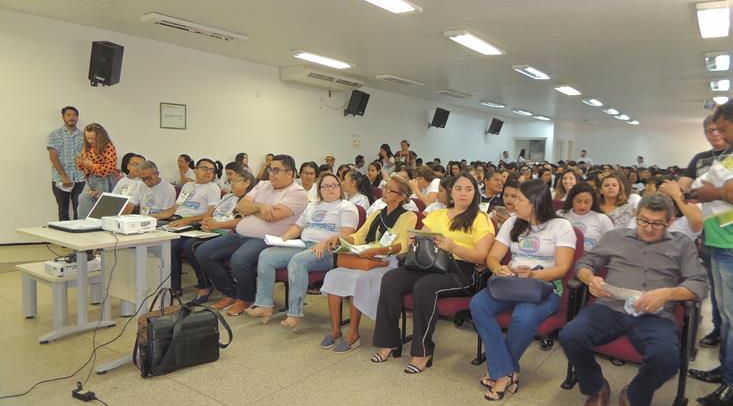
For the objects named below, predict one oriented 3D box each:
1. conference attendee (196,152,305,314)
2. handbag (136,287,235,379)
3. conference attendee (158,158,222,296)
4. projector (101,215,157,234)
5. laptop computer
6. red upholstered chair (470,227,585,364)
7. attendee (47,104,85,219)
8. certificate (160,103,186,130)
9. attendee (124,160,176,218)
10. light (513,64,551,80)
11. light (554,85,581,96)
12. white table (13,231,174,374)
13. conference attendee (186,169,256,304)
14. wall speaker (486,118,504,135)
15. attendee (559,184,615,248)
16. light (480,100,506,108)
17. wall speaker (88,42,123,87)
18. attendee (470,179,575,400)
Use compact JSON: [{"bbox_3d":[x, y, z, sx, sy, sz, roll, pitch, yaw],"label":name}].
[{"bbox_3d":[-0.882,0.228,4.192,0.590,1.250,0.880,7,7,40],"label":"conference attendee"},{"bbox_3d":[-1.151,0.822,3.157,0.450,0.360,0.190,-1,7,-33],"label":"handbag"},{"bbox_3d":[-1.751,0.169,5.100,0.540,1.220,0.860,7,7,35],"label":"conference attendee"},{"bbox_3d":[-1.585,0.142,3.416,0.300,0.095,0.230,5,6,34],"label":"projector"},{"bbox_3d":[-1.888,0.061,3.490,0.360,0.230,0.370,7,7,35],"label":"laptop computer"},{"bbox_3d":[1.061,0.611,3.250,0.580,0.880,0.640,5,6,36],"label":"red upholstered chair"},{"bbox_3d":[-3.414,-0.241,5.804,0.470,1.700,0.290,-2,8,-42],"label":"attendee"},{"bbox_3d":[-2.783,-1.247,7.328,0.025,0.360,0.420,5,7,35],"label":"certificate"},{"bbox_3d":[-2.292,0.172,5.375,0.540,1.200,0.780,5,6,36],"label":"attendee"},{"bbox_3d":[2.620,-2.021,8.012,0.245,0.065,1.270,5,6,36],"label":"light"},{"bbox_3d":[3.945,-2.219,9.948,0.280,0.070,1.280,7,7,35],"label":"light"},{"bbox_3d":[-1.752,0.579,3.324,0.970,0.765,0.610,5,6,36],"label":"white table"},{"bbox_3d":[-1.405,0.283,4.825,0.470,1.090,0.840,7,7,35],"label":"conference attendee"},{"bbox_3d":[4.331,-2.559,17.000,0.310,0.490,0.280,-3,29,-46],"label":"wall speaker"},{"bbox_3d":[1.613,0.425,3.893,0.500,1.180,0.780,6,7,38],"label":"attendee"},{"bbox_3d":[3.473,-2.694,13.902,0.240,0.065,1.320,5,7,35],"label":"light"},{"bbox_3d":[-2.898,-1.549,5.666,0.215,0.420,0.260,16,19,-4],"label":"wall speaker"},{"bbox_3d":[0.959,0.460,3.132,0.560,1.220,0.860,7,8,43],"label":"attendee"}]

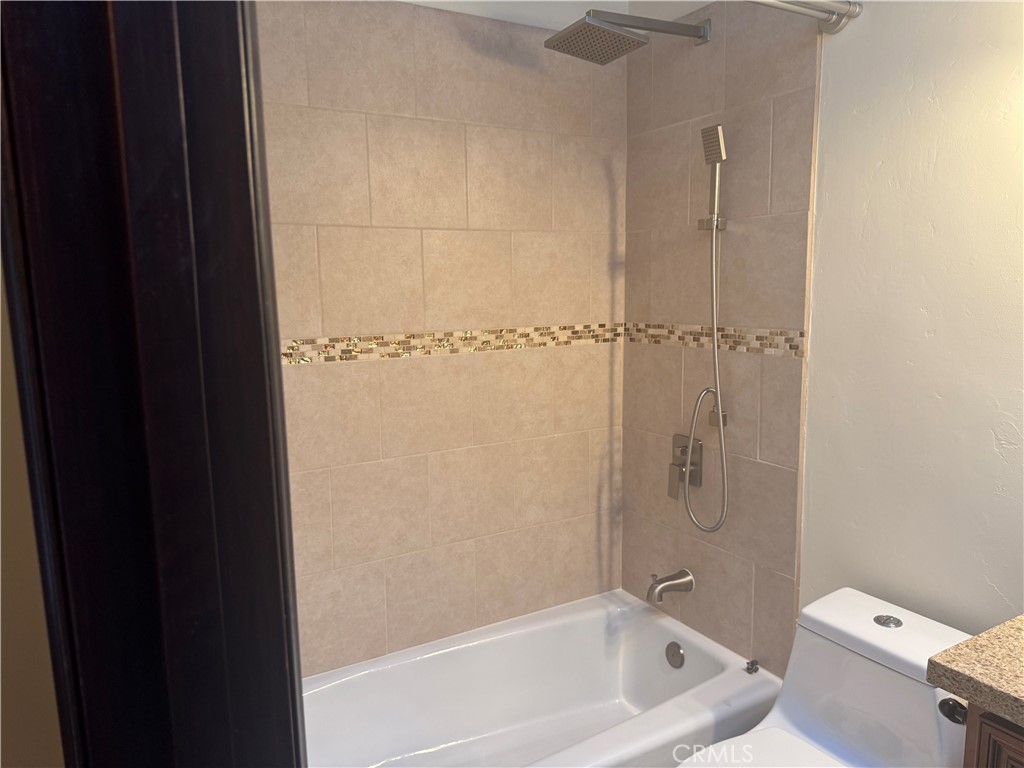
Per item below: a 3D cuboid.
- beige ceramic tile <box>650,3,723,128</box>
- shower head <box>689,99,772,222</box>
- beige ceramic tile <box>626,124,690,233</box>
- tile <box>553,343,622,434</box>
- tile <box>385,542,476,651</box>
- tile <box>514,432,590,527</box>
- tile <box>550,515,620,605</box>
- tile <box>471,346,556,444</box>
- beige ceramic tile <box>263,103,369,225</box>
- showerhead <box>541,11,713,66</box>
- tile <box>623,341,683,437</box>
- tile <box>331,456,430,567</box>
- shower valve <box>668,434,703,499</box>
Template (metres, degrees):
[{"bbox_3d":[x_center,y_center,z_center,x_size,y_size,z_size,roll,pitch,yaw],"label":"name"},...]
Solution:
[{"bbox_3d":[0.533,-0.952,2.154,0.010,0.307,0.305,-5,9,-29],"label":"beige ceramic tile"},{"bbox_3d":[0.568,-0.598,2.009,0.049,0.247,0.071,-5,9,-29],"label":"shower head"},{"bbox_3d":[0.472,-0.659,2.304,0.010,0.303,0.309,-5,9,-29],"label":"beige ceramic tile"},{"bbox_3d":[0.268,0.014,2.468,0.293,0.302,0.010,-5,9,-29],"label":"tile"},{"bbox_3d":[-0.257,0.675,2.270,0.306,0.305,0.010,-6,9,-29],"label":"tile"},{"bbox_3d":[0.142,0.331,2.454,0.306,0.305,0.010,-6,9,-29],"label":"tile"},{"bbox_3d":[0.276,0.621,2.552,0.294,0.307,0.010,-5,9,-29],"label":"tile"},{"bbox_3d":[0.007,0.037,2.323,0.303,0.303,0.010,-5,9,-29],"label":"tile"},{"bbox_3d":[-0.541,-0.592,1.934,0.305,0.305,0.010,-5,9,-29],"label":"beige ceramic tile"},{"bbox_3d":[0.348,-0.973,1.970,0.480,0.125,0.205,-5,9,-29],"label":"showerhead"},{"bbox_3d":[0.478,0.018,2.409,0.010,0.302,0.298,-5,9,-29],"label":"tile"},{"bbox_3d":[-0.390,0.379,2.138,0.303,0.302,0.010,-5,9,-29],"label":"tile"},{"bbox_3d":[0.542,0.272,2.290,0.060,0.196,0.132,-6,9,-29],"label":"shower valve"}]

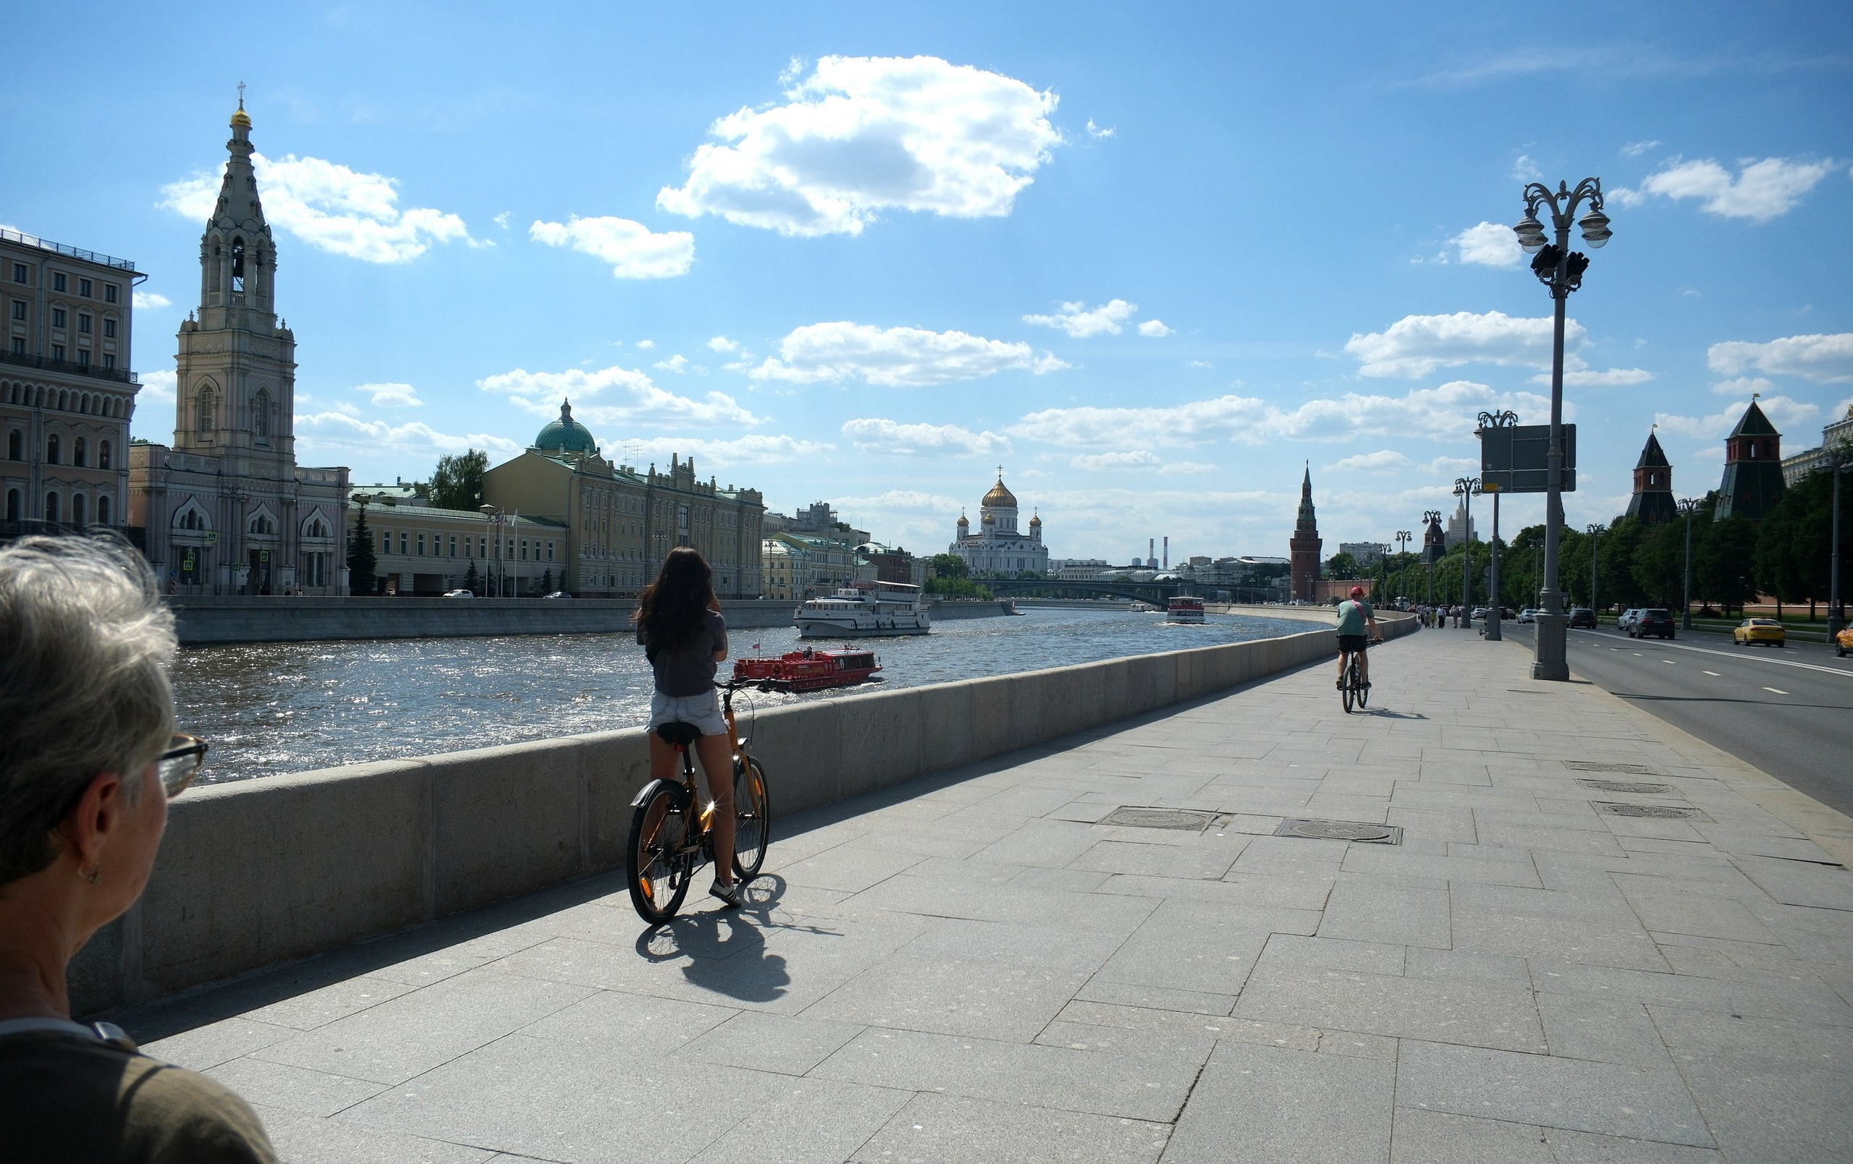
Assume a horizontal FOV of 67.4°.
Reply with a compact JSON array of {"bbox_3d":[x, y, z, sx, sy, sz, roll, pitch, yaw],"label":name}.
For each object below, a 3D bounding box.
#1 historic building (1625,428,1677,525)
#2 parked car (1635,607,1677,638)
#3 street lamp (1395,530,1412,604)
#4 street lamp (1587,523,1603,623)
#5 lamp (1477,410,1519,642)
[{"bbox_3d":[134.719,-11.432,258.205,10.500,34.000,10.500,1,-1,13],"label":"historic building"},{"bbox_3d":[43.462,2.527,83.305,1.930,1.770,4.800,1,-1,17],"label":"parked car"},{"bbox_3d":[61.433,-0.785,179.562,2.000,11.440,1.900,1,-1,16],"label":"street lamp"},{"bbox_3d":[75.136,-0.820,156.062,2.000,11.440,1.900,1,-1,15],"label":"street lamp"},{"bbox_3d":[28.329,-2.772,68.962,2.000,11.440,1.900,1,-1,20],"label":"lamp"}]

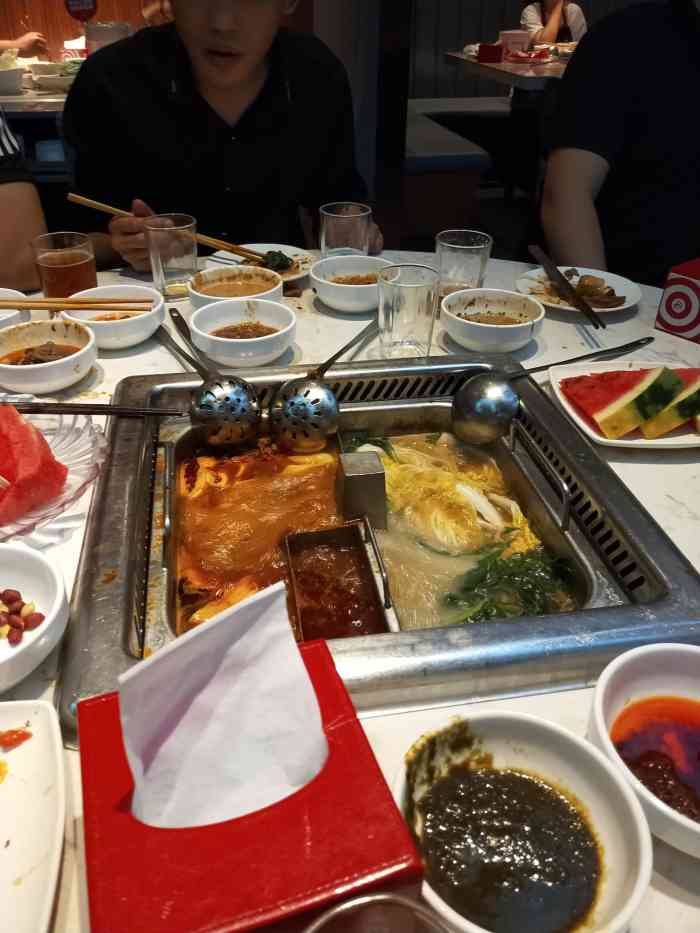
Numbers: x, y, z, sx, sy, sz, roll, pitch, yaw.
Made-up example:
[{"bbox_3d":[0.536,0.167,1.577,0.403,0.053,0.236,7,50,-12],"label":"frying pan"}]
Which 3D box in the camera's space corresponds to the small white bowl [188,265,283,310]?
[{"bbox_3d":[-0.145,-0.218,0.872,0.117,0.044,0.117,1,36,-1],"label":"small white bowl"}]

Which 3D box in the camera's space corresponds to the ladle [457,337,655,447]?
[{"bbox_3d":[0.248,-0.097,0.784,0.296,0.068,0.078,-17,35,-26],"label":"ladle"}]

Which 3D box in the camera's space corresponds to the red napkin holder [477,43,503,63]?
[{"bbox_3d":[0.648,-1.963,3.200,0.122,0.074,0.122,-9,37,-14],"label":"red napkin holder"}]

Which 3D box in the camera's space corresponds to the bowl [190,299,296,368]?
[{"bbox_3d":[-0.121,-0.151,0.780,0.117,0.044,0.117,1,36,-1],"label":"bowl"}]

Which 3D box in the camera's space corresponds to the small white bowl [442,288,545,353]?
[{"bbox_3d":[0.173,-0.174,0.828,0.119,0.046,0.119,1,37,0],"label":"small white bowl"}]

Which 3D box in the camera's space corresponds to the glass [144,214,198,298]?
[{"bbox_3d":[-0.240,-0.290,0.929,0.071,0.091,0.071,1,36,0],"label":"glass"}]

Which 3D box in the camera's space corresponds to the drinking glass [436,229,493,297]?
[{"bbox_3d":[0.145,-0.253,0.892,0.072,0.097,0.072,1,37,0],"label":"drinking glass"}]

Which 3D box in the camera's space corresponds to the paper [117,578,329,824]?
[{"bbox_3d":[-0.053,0.098,0.278,0.086,0.090,0.041,-9,37,-14],"label":"paper"}]

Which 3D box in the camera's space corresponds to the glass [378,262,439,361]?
[{"bbox_3d":[0.065,-0.179,0.784,0.071,0.091,0.071,1,36,0],"label":"glass"}]

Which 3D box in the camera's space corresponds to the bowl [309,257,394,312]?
[{"bbox_3d":[0.007,-0.247,0.925,0.119,0.046,0.119,1,37,0],"label":"bowl"}]

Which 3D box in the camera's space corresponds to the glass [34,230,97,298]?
[{"bbox_3d":[-0.366,-0.249,0.889,0.072,0.097,0.072,1,37,0],"label":"glass"}]

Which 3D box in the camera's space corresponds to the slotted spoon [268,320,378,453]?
[{"bbox_3d":[-0.004,-0.111,0.805,0.078,0.069,0.280,15,36,18],"label":"slotted spoon"}]

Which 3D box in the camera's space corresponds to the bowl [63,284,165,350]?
[{"bbox_3d":[-0.286,-0.181,0.835,0.119,0.046,0.119,1,37,0],"label":"bowl"}]

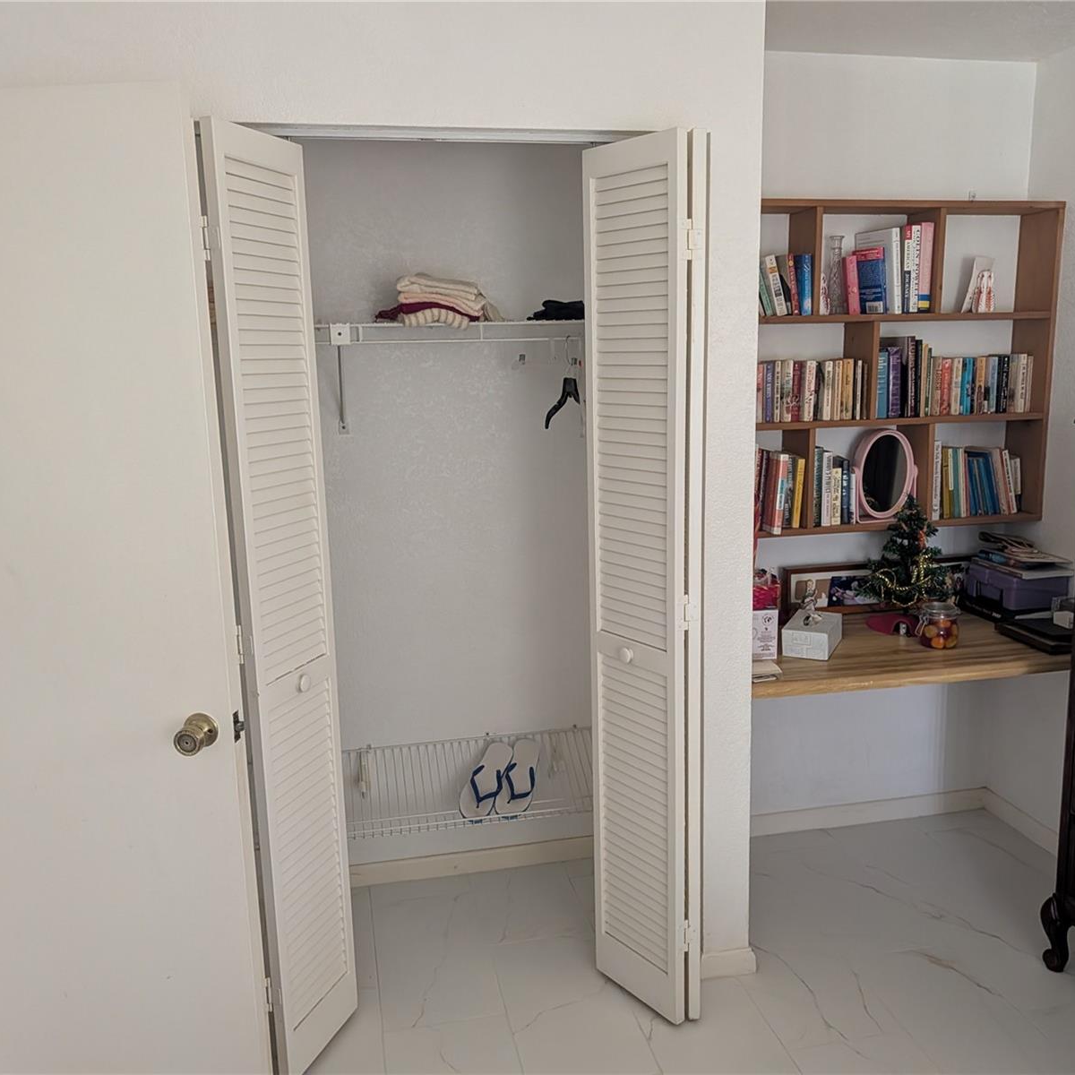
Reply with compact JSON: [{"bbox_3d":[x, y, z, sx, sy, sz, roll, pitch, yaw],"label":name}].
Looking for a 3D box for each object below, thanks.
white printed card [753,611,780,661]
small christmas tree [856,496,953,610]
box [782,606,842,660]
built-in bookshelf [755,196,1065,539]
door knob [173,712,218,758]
[{"bbox_3d":[0.614,0.261,2.773,0.100,0.137,0.080,-2,11,-1],"label":"white printed card"},{"bbox_3d":[1.133,0.067,3.019,0.285,0.375,0.280,0,11,5],"label":"small christmas tree"},{"bbox_3d":[0.791,0.278,2.836,0.121,0.076,0.220,4,12,26],"label":"box"},{"bbox_3d":[0.986,-0.505,2.998,1.180,0.962,0.170,-3,11,-11],"label":"built-in bookshelf"},{"bbox_3d":[-0.620,0.360,1.792,0.066,0.066,0.062,-1,11,4],"label":"door knob"}]

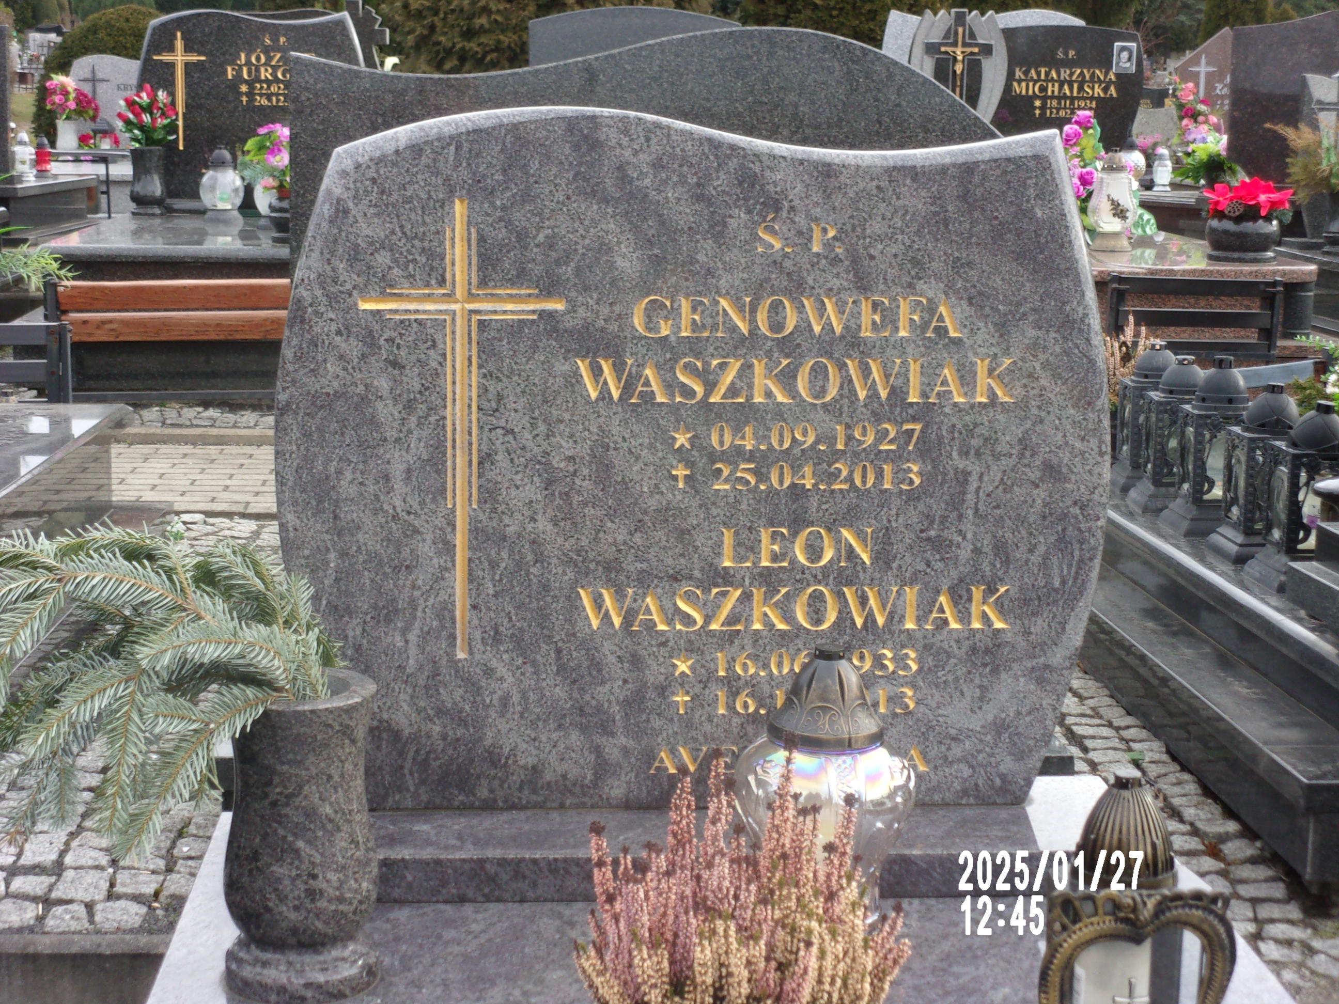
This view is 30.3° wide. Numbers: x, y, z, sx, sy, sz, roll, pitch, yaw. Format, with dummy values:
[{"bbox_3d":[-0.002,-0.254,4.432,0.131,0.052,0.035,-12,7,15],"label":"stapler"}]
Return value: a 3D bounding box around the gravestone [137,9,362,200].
[{"bbox_3d":[-1.821,-1.726,10.767,1.010,0.816,0.090,0,10,-3],"label":"gravestone"}]

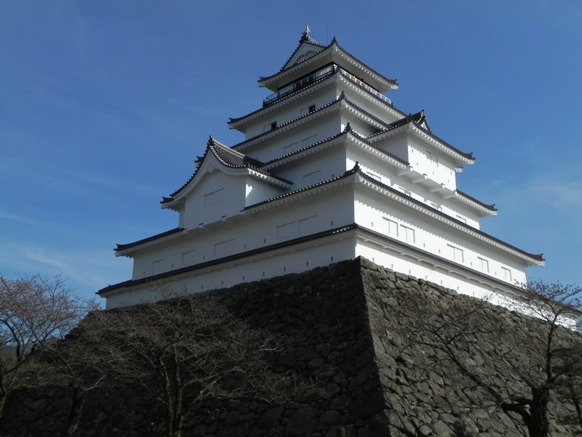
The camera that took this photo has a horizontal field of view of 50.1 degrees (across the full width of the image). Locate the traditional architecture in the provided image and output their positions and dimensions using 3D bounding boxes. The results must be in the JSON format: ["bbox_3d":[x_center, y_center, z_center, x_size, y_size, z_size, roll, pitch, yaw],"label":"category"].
[{"bbox_3d":[3.690,-3.980,55.300,27.400,25.700,28.170,-16,-25,41],"label":"traditional architecture"}]

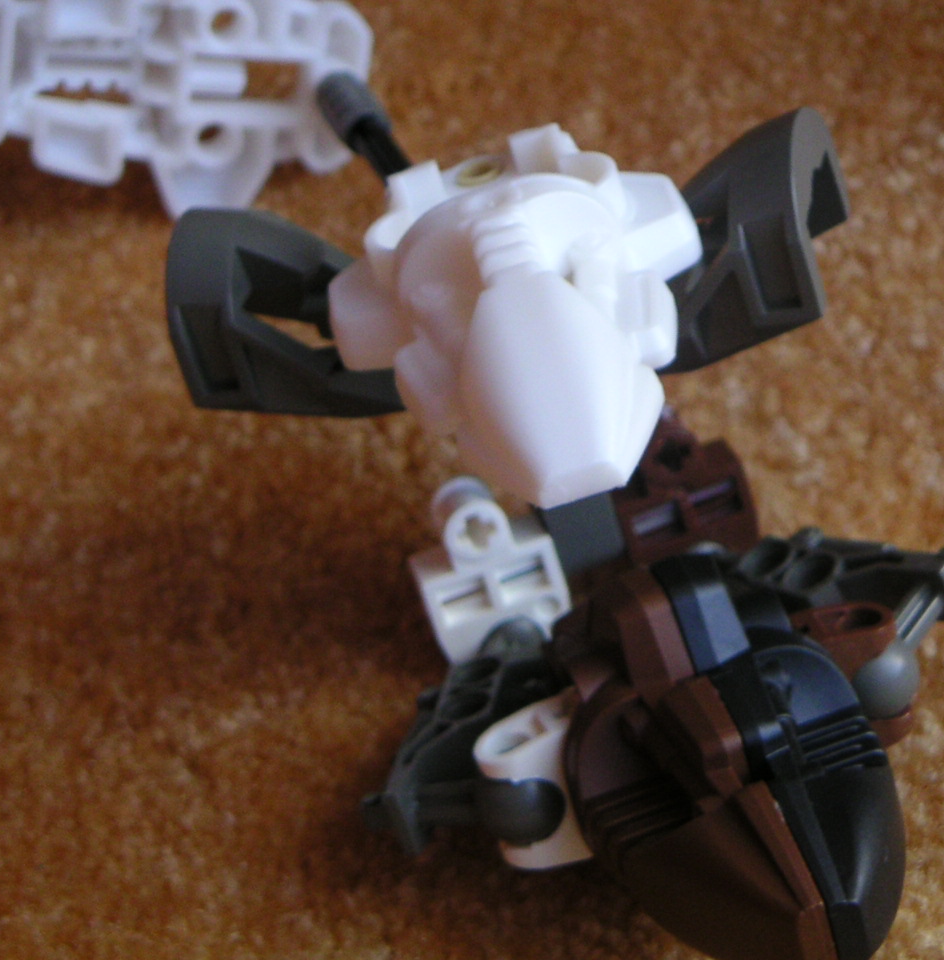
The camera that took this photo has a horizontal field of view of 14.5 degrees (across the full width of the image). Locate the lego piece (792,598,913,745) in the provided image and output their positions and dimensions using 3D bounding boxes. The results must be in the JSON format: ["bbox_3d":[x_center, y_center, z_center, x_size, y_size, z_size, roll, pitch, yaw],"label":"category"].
[{"bbox_3d":[0.051,0.032,0.560,0.029,0.018,0.015,-12,20,14],"label":"lego piece"}]

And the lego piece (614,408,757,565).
[{"bbox_3d":[0.030,0.005,0.521,0.018,0.029,0.015,-19,12,-3],"label":"lego piece"}]

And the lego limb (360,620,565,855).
[{"bbox_3d":[0.008,0.037,0.533,0.033,0.049,0.014,7,52,-25],"label":"lego limb"}]

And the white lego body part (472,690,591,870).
[{"bbox_3d":[0.017,0.045,0.556,0.029,0.018,0.015,-25,21,-19],"label":"white lego body part"}]

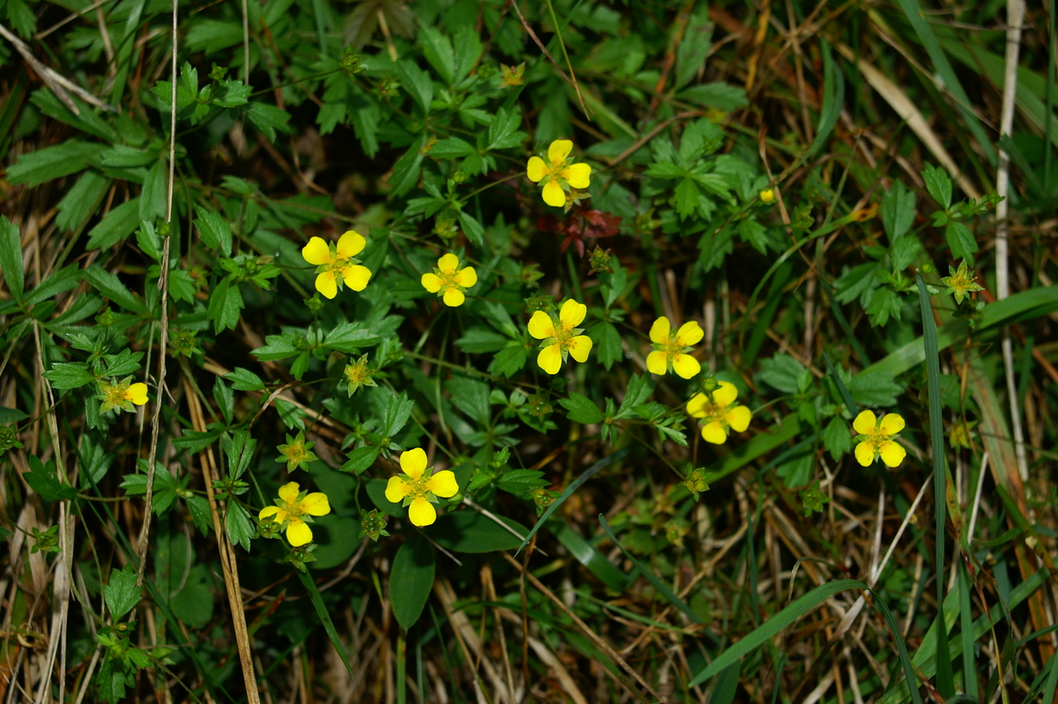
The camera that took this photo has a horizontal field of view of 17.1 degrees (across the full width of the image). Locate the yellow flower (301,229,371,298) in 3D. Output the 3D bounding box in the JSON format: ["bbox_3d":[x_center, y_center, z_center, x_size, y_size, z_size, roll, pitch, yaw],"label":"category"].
[{"bbox_3d":[-0.028,-0.013,0.508,0.010,0.004,0.010,0,72,0],"label":"yellow flower"}]

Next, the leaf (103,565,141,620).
[{"bbox_3d":[-0.065,0.038,0.564,0.006,0.003,0.009,9,70,3],"label":"leaf"}]

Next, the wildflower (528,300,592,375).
[{"bbox_3d":[0.005,-0.002,0.550,0.010,0.004,0.012,0,76,0],"label":"wildflower"}]

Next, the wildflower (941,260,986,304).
[{"bbox_3d":[0.071,-0.011,0.574,0.007,0.004,0.007,0,77,0],"label":"wildflower"}]

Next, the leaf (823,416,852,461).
[{"bbox_3d":[0.050,0.014,0.575,0.005,0.003,0.008,-3,70,-1],"label":"leaf"}]

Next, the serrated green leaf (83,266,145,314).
[{"bbox_3d":[-0.061,-0.009,0.522,0.012,0.002,0.003,37,70,16],"label":"serrated green leaf"}]

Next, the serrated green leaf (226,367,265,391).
[{"bbox_3d":[-0.041,0.004,0.512,0.006,0.002,0.003,24,67,11],"label":"serrated green leaf"}]

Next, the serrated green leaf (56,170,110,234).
[{"bbox_3d":[-0.075,-0.025,0.594,0.006,0.003,0.012,34,73,12],"label":"serrated green leaf"}]

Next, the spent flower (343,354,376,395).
[{"bbox_3d":[-0.024,0.003,0.506,0.005,0.004,0.006,2,69,-5],"label":"spent flower"}]

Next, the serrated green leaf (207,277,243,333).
[{"bbox_3d":[-0.048,-0.007,0.560,0.005,0.003,0.009,10,67,4],"label":"serrated green leaf"}]

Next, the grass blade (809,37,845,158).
[{"bbox_3d":[0.045,-0.039,0.538,0.004,0.003,0.020,8,64,4],"label":"grass blade"}]

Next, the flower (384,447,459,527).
[{"bbox_3d":[-0.015,0.019,0.498,0.010,0.004,0.012,0,76,0],"label":"flower"}]

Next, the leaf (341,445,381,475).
[{"bbox_3d":[-0.028,0.018,0.574,0.008,0.003,0.004,-31,73,-11],"label":"leaf"}]

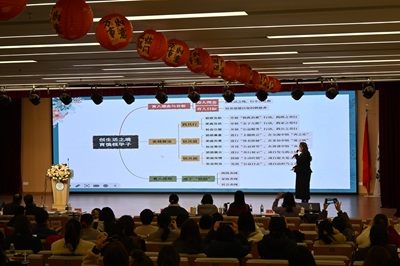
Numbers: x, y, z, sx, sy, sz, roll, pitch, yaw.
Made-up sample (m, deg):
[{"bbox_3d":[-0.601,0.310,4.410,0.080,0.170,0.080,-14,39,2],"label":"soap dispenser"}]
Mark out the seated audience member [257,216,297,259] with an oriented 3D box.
[{"bbox_3d":[0.919,1.621,9.707,0.520,1.320,0.750,-1,0,11],"label":"seated audience member"}]

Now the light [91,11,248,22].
[{"bbox_3d":[-0.425,-1.143,8.107,1.800,0.060,0.250,-1,1,13],"label":"light"}]

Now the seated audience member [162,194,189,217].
[{"bbox_3d":[-0.373,1.659,14.153,0.500,1.280,0.750,-1,0,11],"label":"seated audience member"}]

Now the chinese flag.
[{"bbox_3d":[4.972,0.653,24.728,0.280,2.350,0.220,-1,1,13],"label":"chinese flag"}]

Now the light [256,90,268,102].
[{"bbox_3d":[1.609,-1.009,21.370,0.290,0.430,0.320,-1,1,13],"label":"light"}]

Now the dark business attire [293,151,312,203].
[{"bbox_3d":[2.835,1.182,22.939,0.520,1.370,0.460,-1,1,13],"label":"dark business attire"}]

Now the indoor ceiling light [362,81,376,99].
[{"bbox_3d":[4.225,-1.053,20.768,0.330,0.430,0.340,-1,1,13],"label":"indoor ceiling light"}]

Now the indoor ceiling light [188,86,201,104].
[{"bbox_3d":[-0.139,-0.991,21.773,0.290,0.430,0.320,-1,1,13],"label":"indoor ceiling light"}]

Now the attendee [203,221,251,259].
[{"bbox_3d":[0.359,1.663,9.821,0.550,1.300,0.750,-1,0,11],"label":"attendee"}]

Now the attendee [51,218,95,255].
[{"bbox_3d":[-1.467,1.678,10.192,0.520,1.300,0.750,-1,0,11],"label":"attendee"}]

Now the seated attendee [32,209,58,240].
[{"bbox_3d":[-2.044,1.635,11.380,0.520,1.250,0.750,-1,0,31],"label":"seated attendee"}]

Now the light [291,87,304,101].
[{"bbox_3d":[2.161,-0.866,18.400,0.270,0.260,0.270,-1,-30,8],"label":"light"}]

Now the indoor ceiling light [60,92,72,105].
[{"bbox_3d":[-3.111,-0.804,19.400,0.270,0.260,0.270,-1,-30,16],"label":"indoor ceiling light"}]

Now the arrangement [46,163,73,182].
[{"bbox_3d":[-3.693,1.058,21.852,0.590,0.480,0.460,-1,1,13],"label":"arrangement"}]

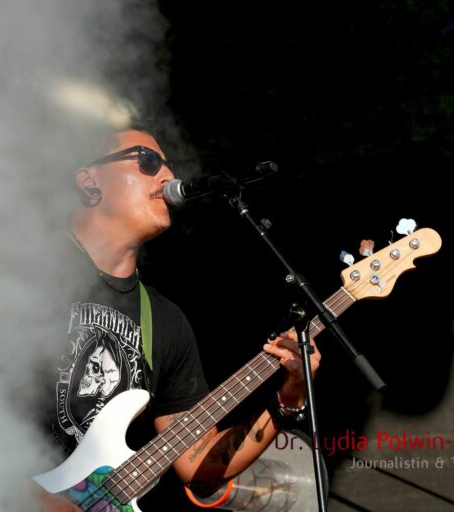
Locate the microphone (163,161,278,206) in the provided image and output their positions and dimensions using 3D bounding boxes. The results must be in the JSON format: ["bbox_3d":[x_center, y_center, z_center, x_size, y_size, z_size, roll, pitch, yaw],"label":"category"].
[{"bbox_3d":[-0.010,-0.143,6.270,0.252,0.052,0.052,-14,-10,29],"label":"microphone"}]

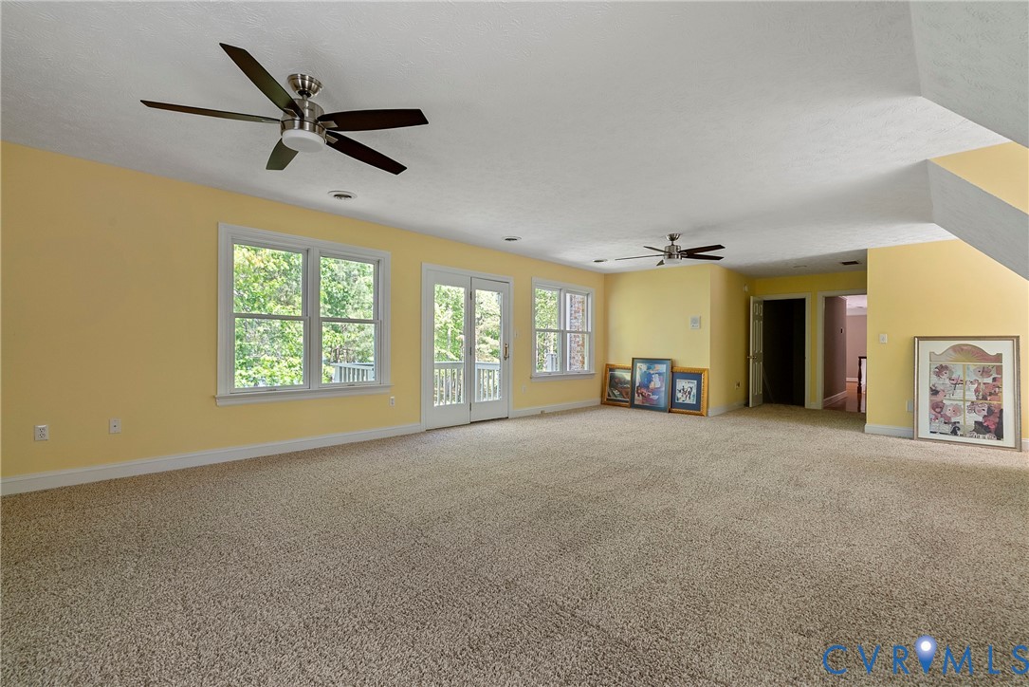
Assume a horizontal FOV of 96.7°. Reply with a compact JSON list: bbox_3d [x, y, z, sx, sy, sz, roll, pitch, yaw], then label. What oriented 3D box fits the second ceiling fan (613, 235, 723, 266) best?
[{"bbox_3d":[1.933,-1.158,5.590,1.340,0.339,1.310,0,-1,41],"label":"second ceiling fan"}]

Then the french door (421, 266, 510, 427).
[{"bbox_3d":[-0.603,0.059,6.302,0.120,2.112,1.643,0,-1,44],"label":"french door"}]

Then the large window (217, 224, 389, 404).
[{"bbox_3d":[-2.082,-0.254,4.769,0.120,1.657,1.747,0,-1,44],"label":"large window"}]

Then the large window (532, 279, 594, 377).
[{"bbox_3d":[0.860,-0.202,7.817,0.120,1.640,1.714,0,-1,44],"label":"large window"}]

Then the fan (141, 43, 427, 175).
[{"bbox_3d":[-1.106,-1.217,2.416,1.340,0.332,1.310,1,0,-3],"label":"fan"}]

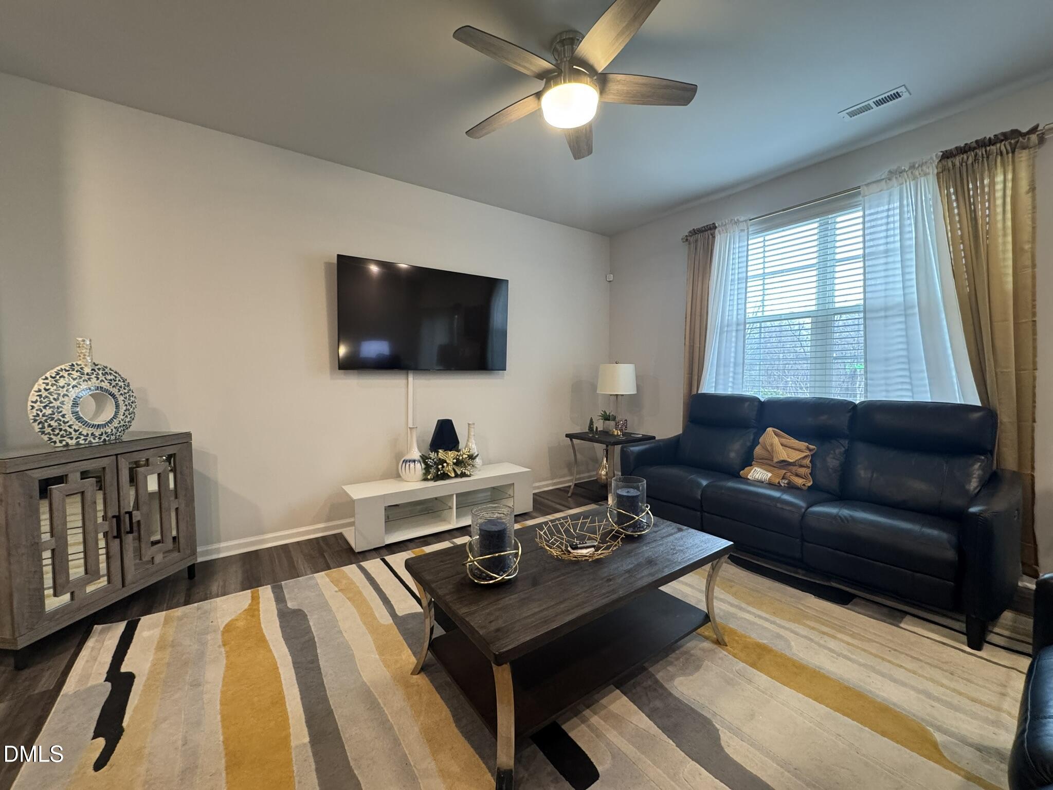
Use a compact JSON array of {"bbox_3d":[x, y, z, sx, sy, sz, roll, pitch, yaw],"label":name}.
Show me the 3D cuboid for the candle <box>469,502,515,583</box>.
[{"bbox_3d":[-0.123,0.539,1.566,0.158,0.235,0.158,0,3,0],"label":"candle"}]

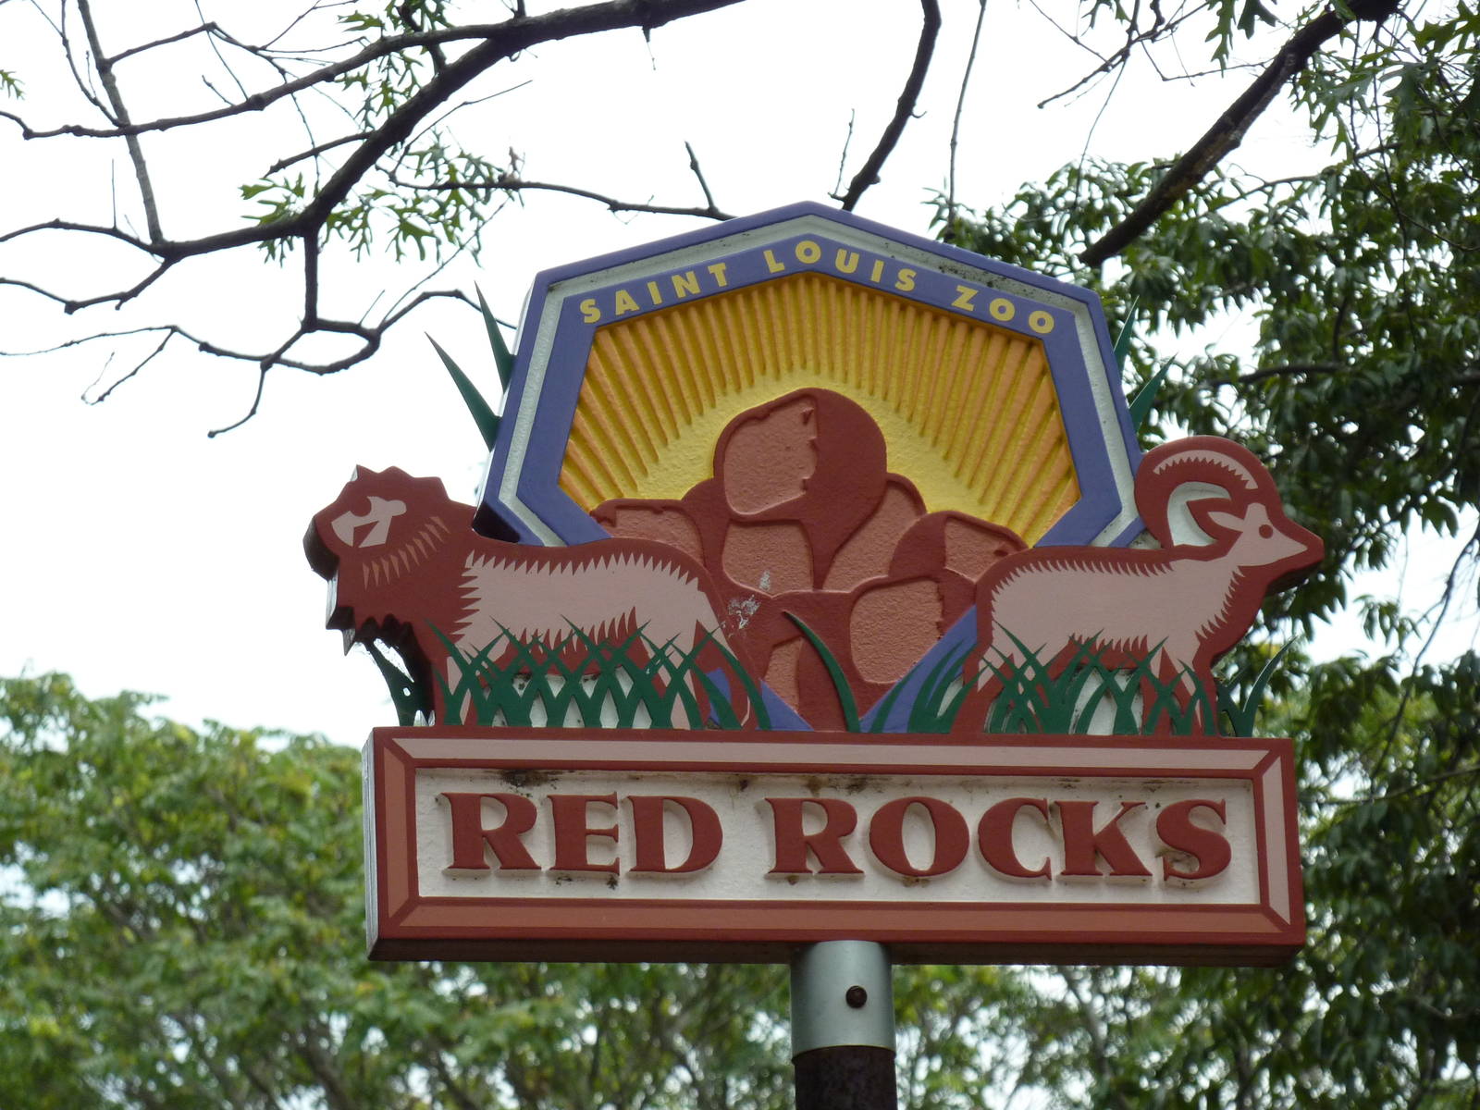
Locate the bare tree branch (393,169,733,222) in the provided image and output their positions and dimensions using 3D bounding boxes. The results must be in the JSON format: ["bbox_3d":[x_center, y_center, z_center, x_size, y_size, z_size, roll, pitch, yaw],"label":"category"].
[{"bbox_3d":[-0.217,-0.438,7.650,0.430,0.060,0.100,-2,-16,0],"label":"bare tree branch"}]

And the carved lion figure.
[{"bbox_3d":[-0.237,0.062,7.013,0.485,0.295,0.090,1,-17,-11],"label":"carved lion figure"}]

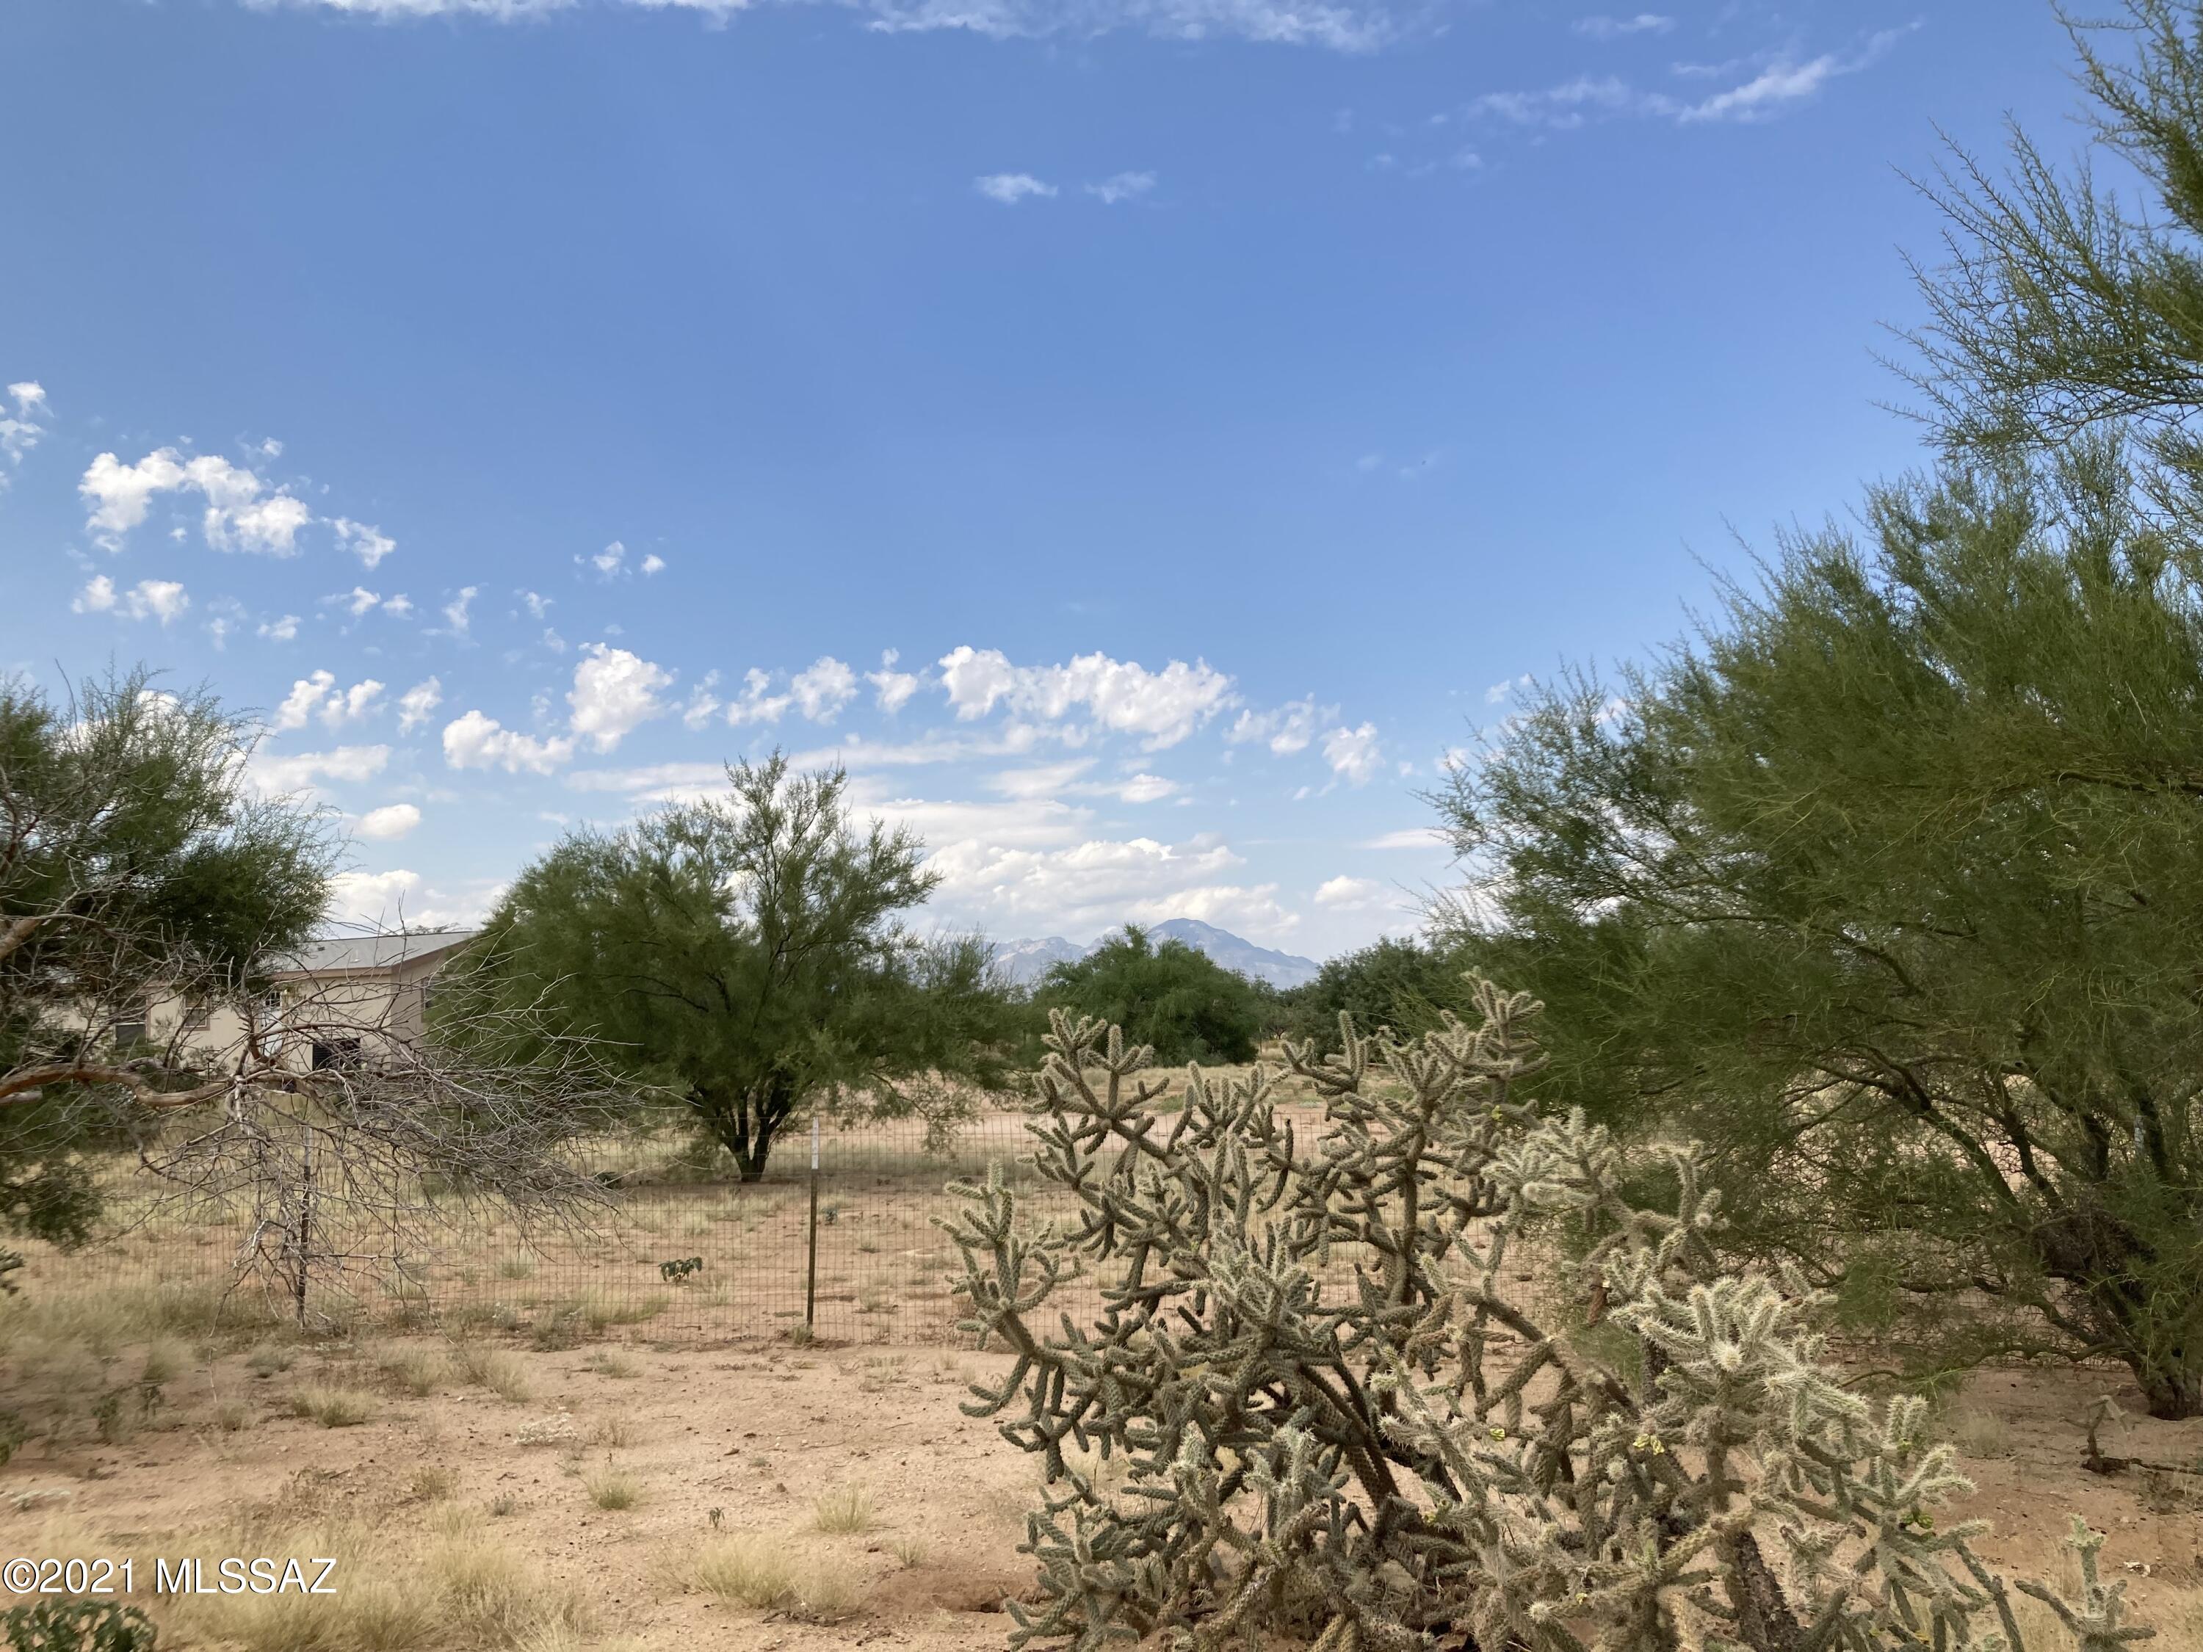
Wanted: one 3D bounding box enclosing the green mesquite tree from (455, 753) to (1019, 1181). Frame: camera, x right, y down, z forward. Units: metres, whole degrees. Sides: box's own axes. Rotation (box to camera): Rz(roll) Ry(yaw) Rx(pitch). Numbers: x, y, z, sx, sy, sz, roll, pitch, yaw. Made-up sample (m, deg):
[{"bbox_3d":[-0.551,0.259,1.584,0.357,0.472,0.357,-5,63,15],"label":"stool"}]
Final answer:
[{"bbox_3d":[-3.920,1.470,19.200,6.000,4.600,5.500,0,-6,0],"label":"green mesquite tree"}]

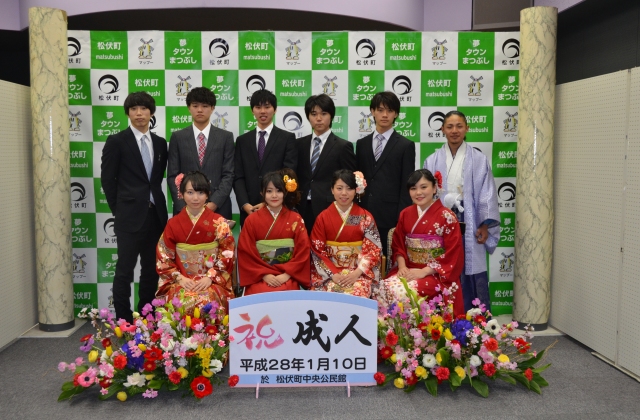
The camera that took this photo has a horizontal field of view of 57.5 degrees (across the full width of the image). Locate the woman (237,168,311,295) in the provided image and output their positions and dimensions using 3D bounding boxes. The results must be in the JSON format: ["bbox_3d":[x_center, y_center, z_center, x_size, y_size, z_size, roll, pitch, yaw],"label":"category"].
[{"bbox_3d":[-0.295,0.338,3.767,0.480,1.185,0.660,0,4,-4],"label":"woman"}]

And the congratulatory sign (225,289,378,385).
[{"bbox_3d":[-0.096,0.741,3.342,0.840,0.570,0.060,0,5,2],"label":"congratulatory sign"}]

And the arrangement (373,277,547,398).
[{"bbox_3d":[0.824,0.725,3.431,0.970,0.610,0.500,1,5,5],"label":"arrangement"}]

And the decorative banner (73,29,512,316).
[{"bbox_3d":[-0.199,-0.256,4.602,3.672,2.256,0.060,0,4,-1],"label":"decorative banner"}]

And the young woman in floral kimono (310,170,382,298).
[{"bbox_3d":[0.165,0.384,3.654,0.460,1.250,0.650,0,5,4],"label":"young woman in floral kimono"}]

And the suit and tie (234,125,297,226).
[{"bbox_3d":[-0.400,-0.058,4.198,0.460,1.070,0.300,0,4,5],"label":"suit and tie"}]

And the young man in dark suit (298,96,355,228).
[{"bbox_3d":[0.040,0.036,4.205,0.450,1.720,0.290,2,5,20],"label":"young man in dark suit"}]

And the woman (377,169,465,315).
[{"bbox_3d":[0.628,0.385,3.654,0.510,1.250,0.670,2,5,22],"label":"woman"}]

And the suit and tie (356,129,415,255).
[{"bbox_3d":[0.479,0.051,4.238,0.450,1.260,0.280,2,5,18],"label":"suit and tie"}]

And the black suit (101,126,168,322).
[{"bbox_3d":[-1.358,0.152,4.275,0.470,1.515,0.320,-3,5,-33],"label":"black suit"}]

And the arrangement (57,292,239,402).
[{"bbox_3d":[-0.950,0.721,3.265,0.890,0.500,0.500,0,4,-6],"label":"arrangement"}]

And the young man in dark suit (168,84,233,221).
[{"bbox_3d":[-0.849,0.060,4.149,0.480,1.810,0.290,-1,5,-9],"label":"young man in dark suit"}]

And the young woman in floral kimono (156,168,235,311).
[{"bbox_3d":[-0.774,0.382,3.654,0.490,1.250,0.650,-1,5,-10],"label":"young woman in floral kimono"}]

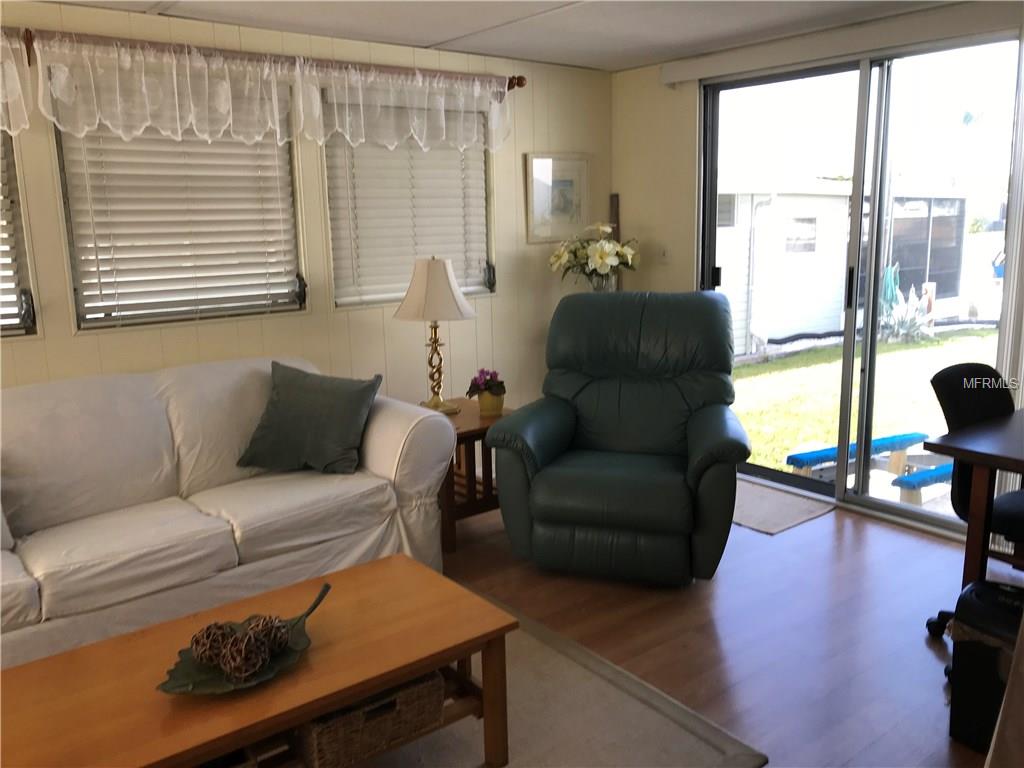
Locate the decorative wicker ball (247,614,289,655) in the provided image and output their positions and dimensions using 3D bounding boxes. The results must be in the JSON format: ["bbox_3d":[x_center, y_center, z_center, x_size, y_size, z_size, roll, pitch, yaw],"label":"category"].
[{"bbox_3d":[-0.522,0.539,1.776,0.097,0.095,0.097,-1,11,0],"label":"decorative wicker ball"}]

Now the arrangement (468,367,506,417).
[{"bbox_3d":[-0.107,0.034,3.555,0.170,0.195,0.165,-1,11,0],"label":"arrangement"}]

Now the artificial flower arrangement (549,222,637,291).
[{"bbox_3d":[0.438,-0.571,4.394,0.460,0.560,0.420,0,11,6],"label":"artificial flower arrangement"}]

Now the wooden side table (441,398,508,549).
[{"bbox_3d":[-0.254,0.396,3.815,0.532,0.522,0.597,-10,14,-37],"label":"wooden side table"}]

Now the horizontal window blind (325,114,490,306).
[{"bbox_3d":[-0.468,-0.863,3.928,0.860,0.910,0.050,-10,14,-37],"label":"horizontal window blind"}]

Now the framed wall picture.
[{"bbox_3d":[0.256,-0.993,4.422,0.435,0.465,0.030,-10,18,-37],"label":"framed wall picture"}]

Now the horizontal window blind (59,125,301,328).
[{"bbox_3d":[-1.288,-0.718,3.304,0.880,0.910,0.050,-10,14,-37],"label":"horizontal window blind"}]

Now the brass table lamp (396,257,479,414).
[{"bbox_3d":[-0.334,-0.221,3.632,0.360,0.668,0.360,-1,11,0],"label":"brass table lamp"}]

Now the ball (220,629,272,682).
[{"bbox_3d":[-0.578,0.590,1.793,0.117,0.117,0.117,-1,11,0],"label":"ball"}]

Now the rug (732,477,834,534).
[{"bbox_3d":[1.098,0.567,4.113,0.522,0.012,0.800,-10,14,-37],"label":"rug"}]

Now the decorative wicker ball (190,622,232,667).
[{"bbox_3d":[-0.672,0.584,1.857,0.107,0.107,0.107,-1,11,0],"label":"decorative wicker ball"}]

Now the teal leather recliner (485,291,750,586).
[{"bbox_3d":[0.510,0.166,3.504,0.950,1.060,0.960,2,12,17],"label":"teal leather recliner"}]

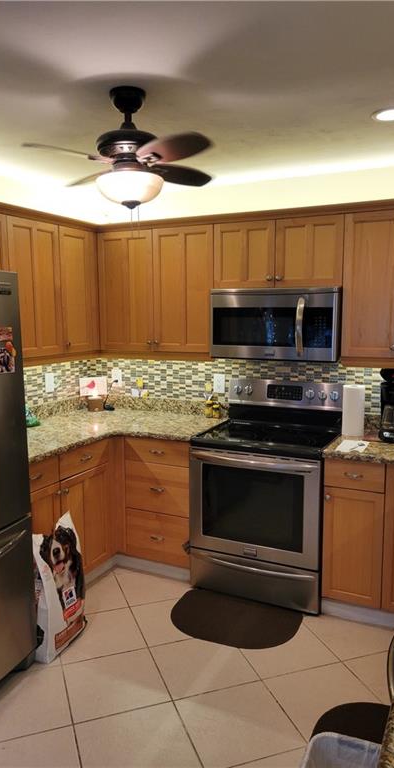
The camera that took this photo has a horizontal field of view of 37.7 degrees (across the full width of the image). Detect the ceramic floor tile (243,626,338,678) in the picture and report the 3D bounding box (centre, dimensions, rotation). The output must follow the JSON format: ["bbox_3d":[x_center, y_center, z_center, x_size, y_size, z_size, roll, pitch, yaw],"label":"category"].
[{"bbox_3d":[0.415,1.289,2.821,0.407,0.012,0.407,-3,7,-19],"label":"ceramic floor tile"}]

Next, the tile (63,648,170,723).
[{"bbox_3d":[-0.363,1.327,2.554,0.407,0.012,0.407,-3,7,-19],"label":"tile"}]

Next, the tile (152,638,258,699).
[{"bbox_3d":[0.026,1.308,2.687,0.407,0.012,0.407,-3,7,-19],"label":"tile"}]

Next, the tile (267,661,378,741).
[{"bbox_3d":[0.550,1.336,2.435,0.407,0.012,0.407,-3,7,-19],"label":"tile"}]

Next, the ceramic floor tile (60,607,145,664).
[{"bbox_3d":[-0.497,1.273,2.927,0.407,0.012,0.407,-3,8,-19],"label":"ceramic floor tile"}]

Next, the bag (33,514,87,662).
[{"bbox_3d":[-0.724,0.982,2.861,0.185,0.600,0.375,2,7,19],"label":"bag"}]

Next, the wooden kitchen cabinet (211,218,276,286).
[{"bbox_3d":[0.344,-0.766,3.491,0.387,0.383,0.328,3,8,27],"label":"wooden kitchen cabinet"}]

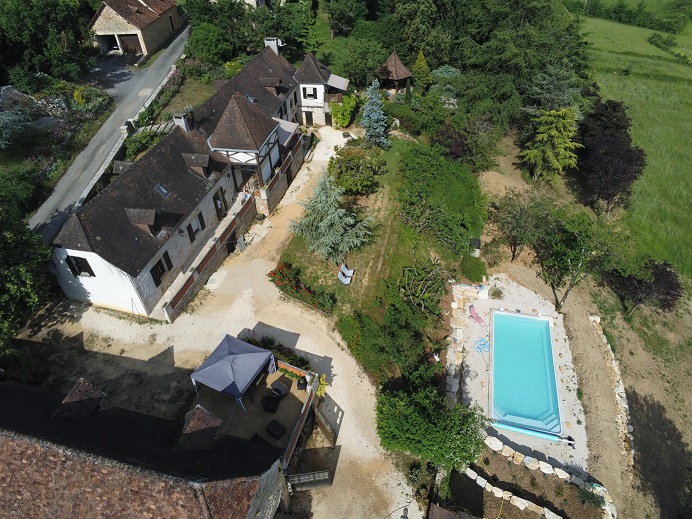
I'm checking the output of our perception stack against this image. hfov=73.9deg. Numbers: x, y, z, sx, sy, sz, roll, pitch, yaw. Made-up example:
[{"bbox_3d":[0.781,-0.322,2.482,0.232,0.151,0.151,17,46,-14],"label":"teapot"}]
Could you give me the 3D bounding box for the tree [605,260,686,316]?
[{"bbox_3d":[19.821,2.370,31.001,4.300,4.100,4.300,-2,39,2],"label":"tree"}]

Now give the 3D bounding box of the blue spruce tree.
[{"bbox_3d":[3.047,-14.875,46.410,3.134,6.818,3.134,-1,44,0],"label":"blue spruce tree"}]

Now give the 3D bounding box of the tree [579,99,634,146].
[{"bbox_3d":[25.895,-12.619,46.462,4.500,6.700,4.500,-2,39,2],"label":"tree"}]

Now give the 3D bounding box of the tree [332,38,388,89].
[{"bbox_3d":[1.765,-24.908,57.895,7.256,5.117,7.256,-1,44,0],"label":"tree"}]

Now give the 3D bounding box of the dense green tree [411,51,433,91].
[{"bbox_3d":[9.607,-23.142,56.685,2.748,5.053,2.748,-1,44,0],"label":"dense green tree"}]

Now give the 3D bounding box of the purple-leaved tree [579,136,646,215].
[{"bbox_3d":[22.750,-6.832,39.502,4.600,6.700,4.600,-2,39,2],"label":"purple-leaved tree"}]

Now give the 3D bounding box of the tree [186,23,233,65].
[{"bbox_3d":[-21.140,-33.538,71.452,6.610,5.650,6.610,-2,39,2],"label":"tree"}]

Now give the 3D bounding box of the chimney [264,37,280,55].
[{"bbox_3d":[-9.011,-26.151,56.626,1.350,2.200,0.700,10,41,16],"label":"chimney"}]

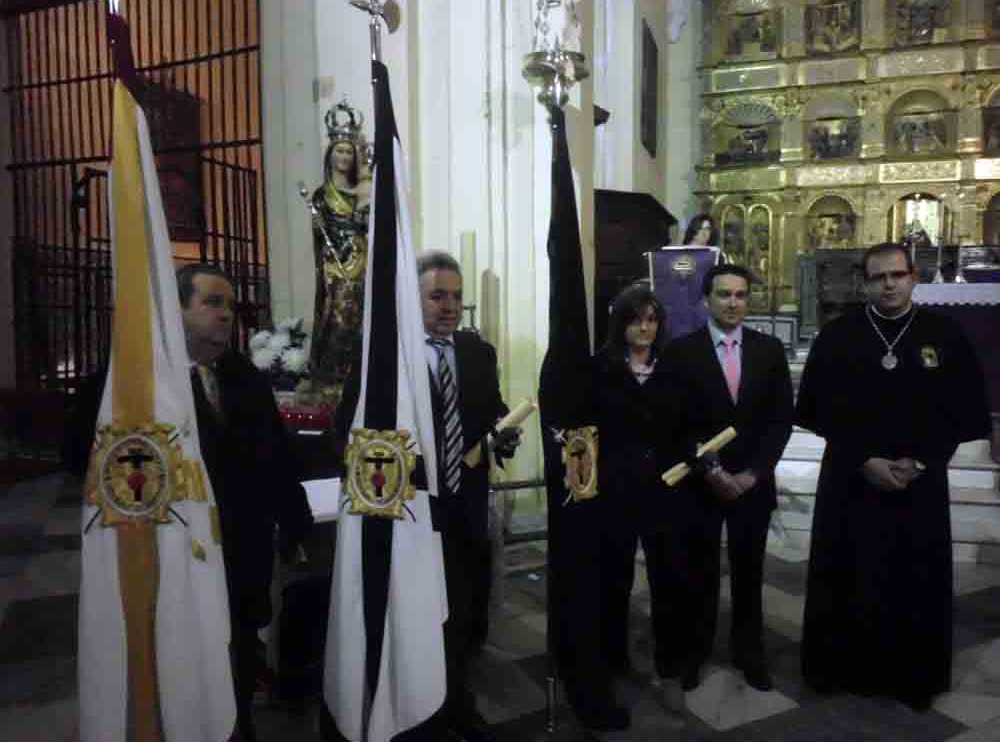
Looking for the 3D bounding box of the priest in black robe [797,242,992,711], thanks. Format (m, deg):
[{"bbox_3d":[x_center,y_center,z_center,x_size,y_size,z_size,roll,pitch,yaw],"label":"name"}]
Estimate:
[{"bbox_3d":[1.607,0.388,3.074,0.740,1.790,0.450,0,4,9],"label":"priest in black robe"}]

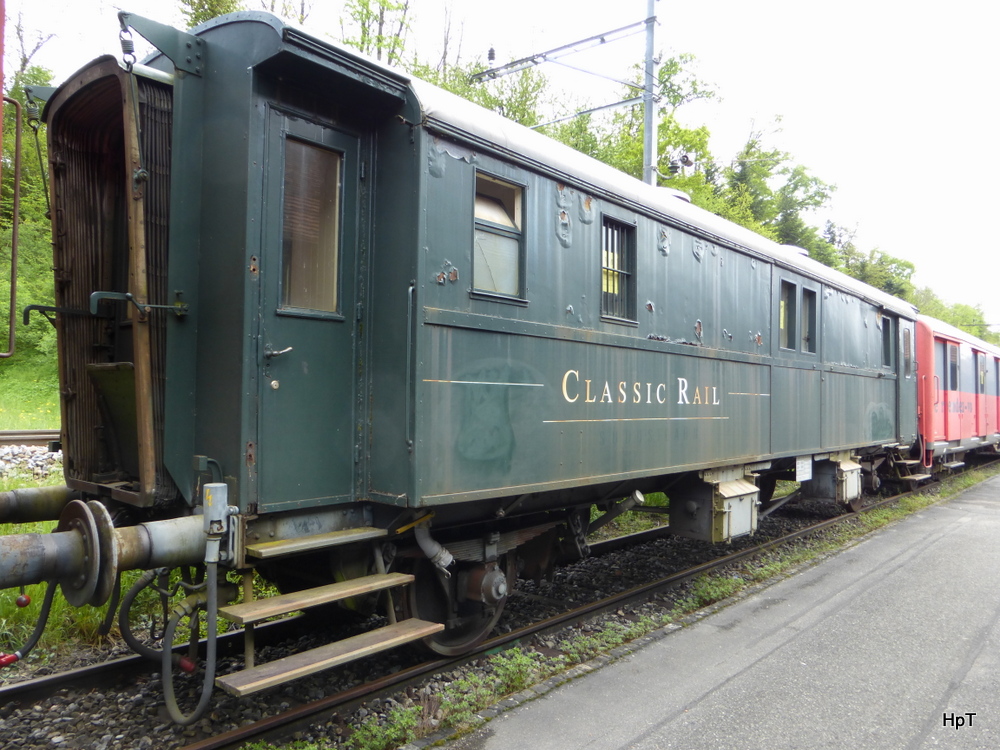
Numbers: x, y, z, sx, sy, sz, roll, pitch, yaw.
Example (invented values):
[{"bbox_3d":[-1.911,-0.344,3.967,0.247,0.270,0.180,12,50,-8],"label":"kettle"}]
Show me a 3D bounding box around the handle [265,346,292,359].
[{"bbox_3d":[-1.107,-0.112,3.623,0.065,0.058,0.125,-1,-3,42],"label":"handle"}]

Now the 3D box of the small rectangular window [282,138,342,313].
[{"bbox_3d":[-0.983,-0.774,3.820,0.040,0.890,0.370,-1,-3,42],"label":"small rectangular window"}]

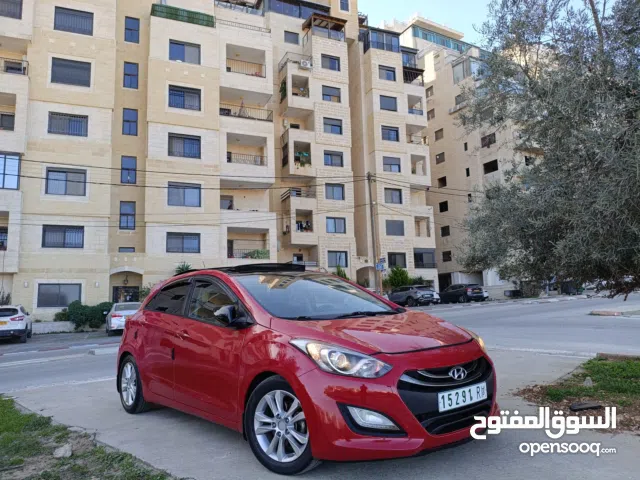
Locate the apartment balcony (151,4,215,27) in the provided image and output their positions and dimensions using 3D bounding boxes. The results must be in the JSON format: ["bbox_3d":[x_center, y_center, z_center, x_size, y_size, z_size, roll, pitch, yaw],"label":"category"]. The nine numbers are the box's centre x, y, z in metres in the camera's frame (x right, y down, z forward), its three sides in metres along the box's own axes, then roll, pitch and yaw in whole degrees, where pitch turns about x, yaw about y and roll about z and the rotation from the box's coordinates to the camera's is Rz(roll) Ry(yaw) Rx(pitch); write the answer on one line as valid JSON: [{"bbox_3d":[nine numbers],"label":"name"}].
[{"bbox_3d":[-9.177,-14.521,32.137,4.146,0.854,1.423,2,-9,-21],"label":"apartment balcony"}]

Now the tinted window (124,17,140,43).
[{"bbox_3d":[-12.211,-13.635,31.312,0.882,1.723,0.129,2,-9,-23],"label":"tinted window"}]

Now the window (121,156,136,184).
[{"bbox_3d":[-12.120,-4.434,30.470,0.871,1.751,0.150,1,-9,-20],"label":"window"}]

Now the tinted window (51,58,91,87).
[{"bbox_3d":[-14.006,-9.405,27.142,1.953,1.477,0.150,2,-9,-23],"label":"tinted window"}]

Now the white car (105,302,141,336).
[{"bbox_3d":[-9.030,3.690,22.600,1.780,1.460,4.600,2,-8,-26],"label":"white car"}]

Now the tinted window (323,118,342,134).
[{"bbox_3d":[1.202,-10.572,44.776,1.892,1.436,0.149,2,-9,-23],"label":"tinted window"}]

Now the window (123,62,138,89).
[{"bbox_3d":[-12.113,-10.541,30.884,0.882,1.753,0.129,2,-9,-23],"label":"window"}]

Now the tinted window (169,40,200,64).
[{"bbox_3d":[-8.760,-12.156,31.262,1.983,1.423,0.150,2,-9,-23],"label":"tinted window"}]

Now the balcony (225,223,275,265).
[{"bbox_3d":[-4.923,0.383,31.879,3.201,2.672,2.032,2,-9,-21],"label":"balcony"}]

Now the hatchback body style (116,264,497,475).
[{"bbox_3d":[-0.480,1.003,4.738,1.790,1.470,4.300,4,-10,-42],"label":"hatchback body style"}]

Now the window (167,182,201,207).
[{"bbox_3d":[-8.438,-2.806,29.888,1.968,1.463,0.152,2,-9,-21],"label":"window"}]

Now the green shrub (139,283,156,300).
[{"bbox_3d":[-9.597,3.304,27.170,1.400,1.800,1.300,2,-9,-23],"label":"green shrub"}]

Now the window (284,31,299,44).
[{"bbox_3d":[-2.757,-19.811,47.225,1.464,1.210,0.150,2,-9,-23],"label":"window"}]

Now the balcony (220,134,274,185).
[{"bbox_3d":[-5.089,-5.273,32.601,3.629,3.190,1.650,2,-9,-23],"label":"balcony"}]

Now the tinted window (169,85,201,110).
[{"bbox_3d":[-8.636,-9.054,30.822,1.971,1.463,0.150,2,-9,-23],"label":"tinted window"}]

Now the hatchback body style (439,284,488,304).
[{"bbox_3d":[11.950,4.600,40.950,1.820,1.580,4.400,1,-8,-22],"label":"hatchback body style"}]

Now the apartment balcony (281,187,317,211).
[{"bbox_3d":[-1.915,-3.362,44.215,2.490,1.910,2.896,2,-9,-21],"label":"apartment balcony"}]

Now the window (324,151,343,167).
[{"bbox_3d":[1.277,-7.537,44.630,1.856,1.466,0.150,1,-9,-21],"label":"window"}]

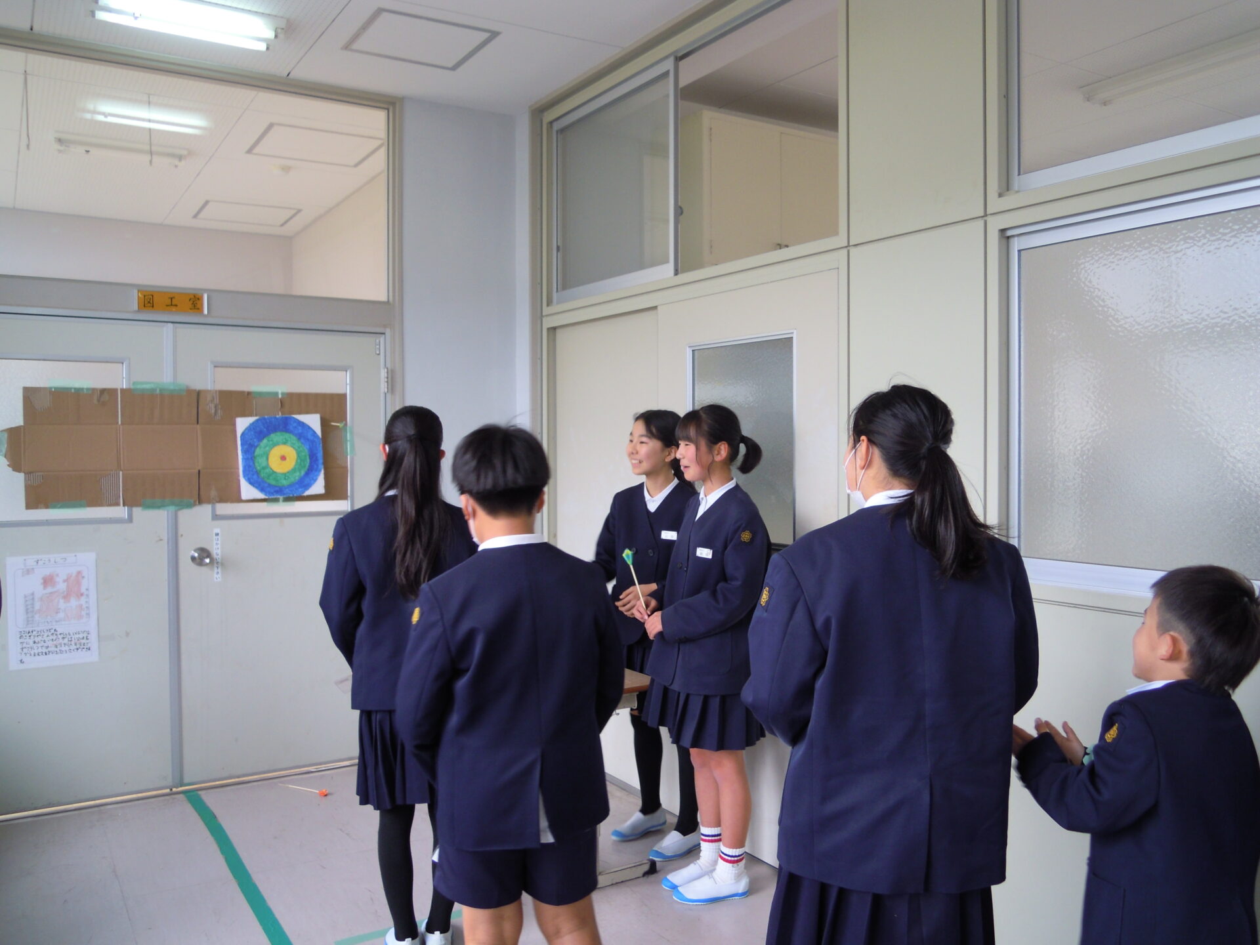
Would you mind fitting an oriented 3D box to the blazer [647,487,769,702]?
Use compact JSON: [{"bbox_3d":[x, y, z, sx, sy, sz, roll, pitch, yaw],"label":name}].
[{"bbox_3d":[0.247,0.343,3.193,0.300,0.630,0.420,-1,2,-25],"label":"blazer"}]

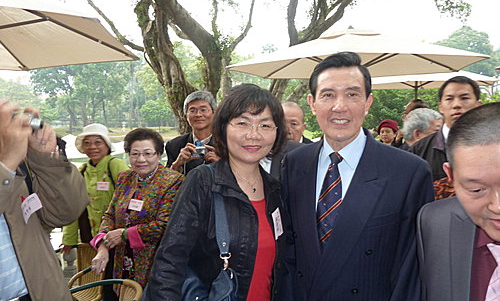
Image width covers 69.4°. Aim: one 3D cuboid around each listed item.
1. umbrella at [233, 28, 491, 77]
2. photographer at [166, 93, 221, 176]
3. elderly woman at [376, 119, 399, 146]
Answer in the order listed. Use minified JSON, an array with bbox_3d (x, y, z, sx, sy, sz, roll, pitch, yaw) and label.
[{"bbox_3d":[1.140,-0.124,4.224,2.450,2.570,2.750,2,7,18],"label":"umbrella"},{"bbox_3d":[-0.270,0.524,2.169,0.550,1.730,0.420,0,6,0],"label":"photographer"},{"bbox_3d":[1.370,0.458,3.651,0.500,1.540,0.320,5,8,38],"label":"elderly woman"}]

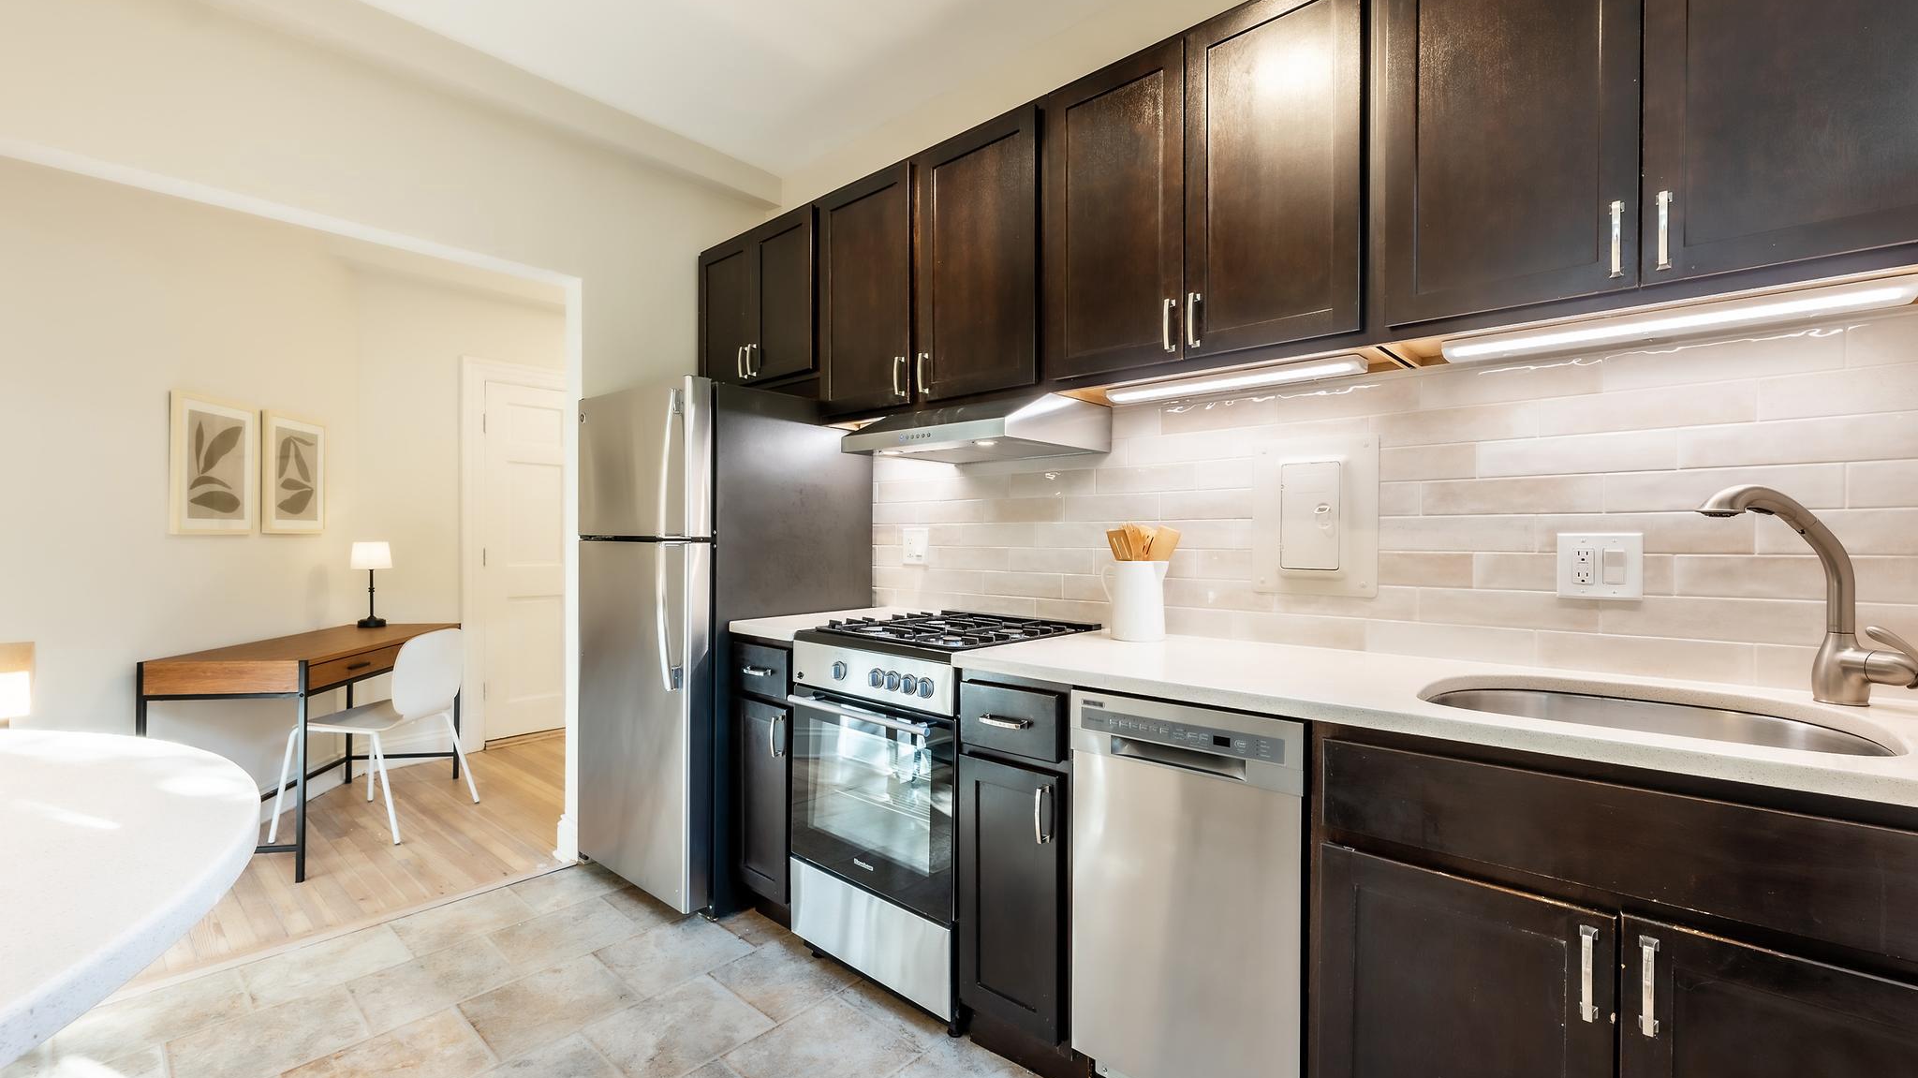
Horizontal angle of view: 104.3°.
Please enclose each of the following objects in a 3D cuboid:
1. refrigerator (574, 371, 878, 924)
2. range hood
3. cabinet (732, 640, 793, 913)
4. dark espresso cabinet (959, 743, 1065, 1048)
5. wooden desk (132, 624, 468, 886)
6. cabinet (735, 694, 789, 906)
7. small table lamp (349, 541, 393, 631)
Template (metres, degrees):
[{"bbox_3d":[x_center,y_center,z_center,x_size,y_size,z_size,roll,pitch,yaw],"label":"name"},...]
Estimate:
[{"bbox_3d":[-0.853,0.354,2.723,0.720,1.671,0.780,0,0,40],"label":"refrigerator"},{"bbox_3d":[0.049,-0.318,2.182,0.602,0.131,0.487,0,0,40],"label":"range hood"},{"bbox_3d":[-0.390,0.699,2.438,0.305,0.800,0.620,0,0,40],"label":"cabinet"},{"bbox_3d":[0.298,0.777,1.856,0.277,0.575,0.615,0,0,40],"label":"dark espresso cabinet"},{"bbox_3d":[-2.617,0.806,3.107,0.495,0.766,1.140,0,0,-11],"label":"wooden desk"},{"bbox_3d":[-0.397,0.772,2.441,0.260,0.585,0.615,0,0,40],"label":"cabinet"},{"bbox_3d":[-2.815,0.223,3.570,0.165,0.410,0.165,0,0,-11],"label":"small table lamp"}]

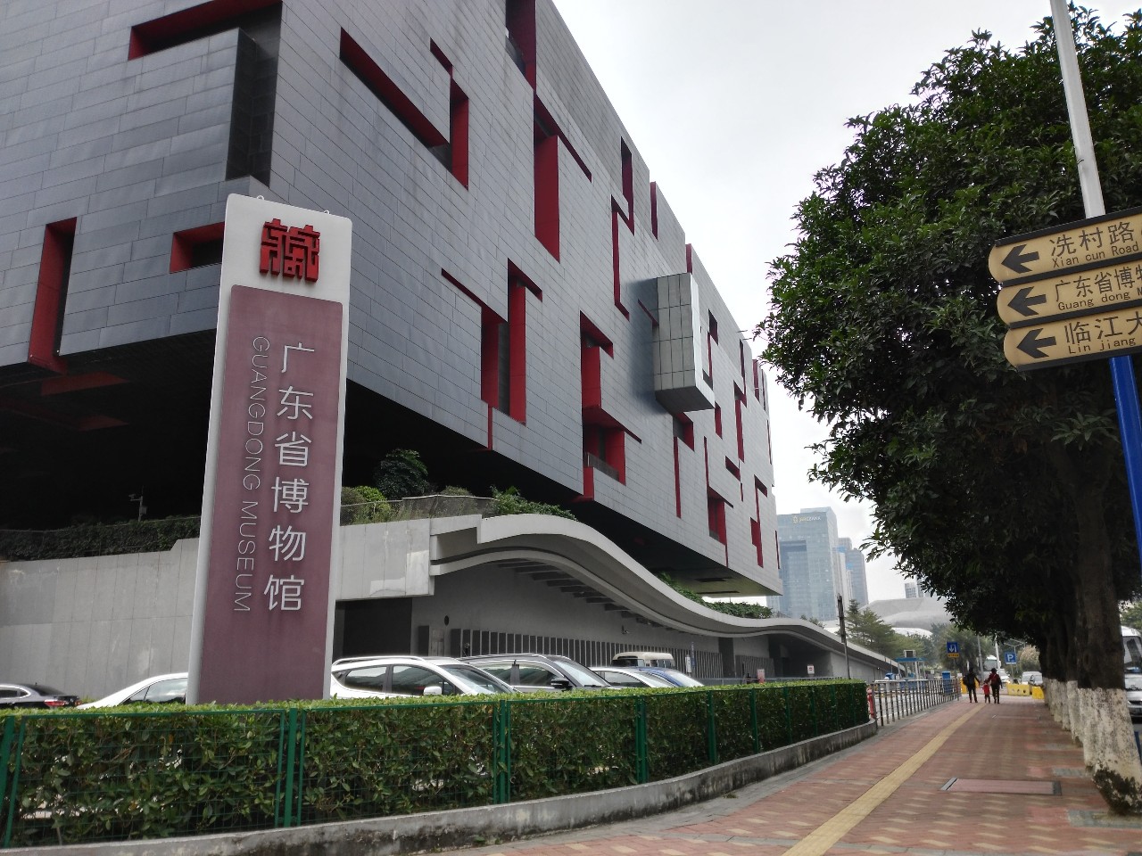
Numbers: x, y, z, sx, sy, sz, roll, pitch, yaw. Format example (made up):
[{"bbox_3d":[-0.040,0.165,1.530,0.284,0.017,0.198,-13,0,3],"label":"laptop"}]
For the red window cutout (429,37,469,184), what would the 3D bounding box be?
[{"bbox_3d":[-6.307,-15.012,44.739,1.000,5.870,4.020,-7,-16,20],"label":"red window cutout"}]

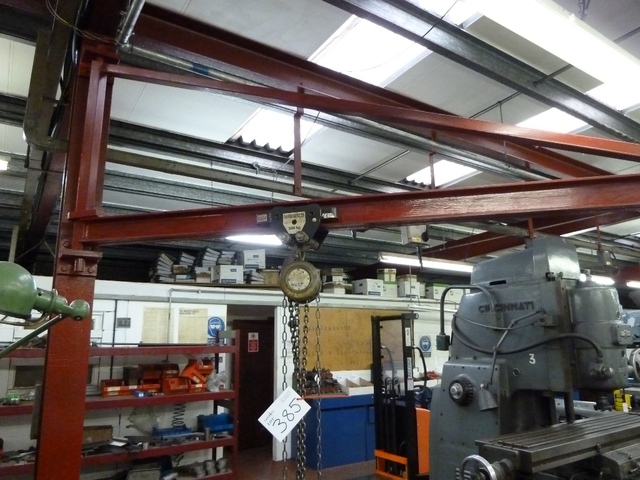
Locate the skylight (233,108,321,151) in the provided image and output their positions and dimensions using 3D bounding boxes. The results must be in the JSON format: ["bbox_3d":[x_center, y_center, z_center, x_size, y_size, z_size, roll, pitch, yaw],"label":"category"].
[{"bbox_3d":[-0.462,-1.072,4.777,0.750,0.060,0.900,8,-15,-33],"label":"skylight"}]

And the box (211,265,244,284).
[{"bbox_3d":[-1.480,0.579,7.416,0.380,0.288,0.355,8,-15,-33],"label":"box"}]

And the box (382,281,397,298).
[{"bbox_3d":[1.200,0.952,8.691,0.380,0.290,0.355,8,-15,-33],"label":"box"}]

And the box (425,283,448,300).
[{"bbox_3d":[2.276,1.052,9.187,0.380,0.293,0.355,8,-15,-33],"label":"box"}]

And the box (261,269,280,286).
[{"bbox_3d":[-0.852,0.648,7.643,0.290,0.228,0.250,8,-15,-33],"label":"box"}]

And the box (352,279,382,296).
[{"bbox_3d":[0.907,0.902,8.501,0.380,0.290,0.355,8,-15,-33],"label":"box"}]

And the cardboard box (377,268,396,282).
[{"bbox_3d":[1.247,0.684,8.723,0.290,0.232,0.250,8,-15,-33],"label":"cardboard box"}]

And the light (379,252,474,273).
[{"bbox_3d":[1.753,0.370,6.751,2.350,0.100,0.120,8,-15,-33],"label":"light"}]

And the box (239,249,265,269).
[{"bbox_3d":[-1.159,0.355,7.690,0.380,0.289,0.355,8,-15,-33],"label":"box"}]

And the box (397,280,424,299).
[{"bbox_3d":[1.647,0.982,8.832,0.380,0.293,0.355,8,-15,-33],"label":"box"}]

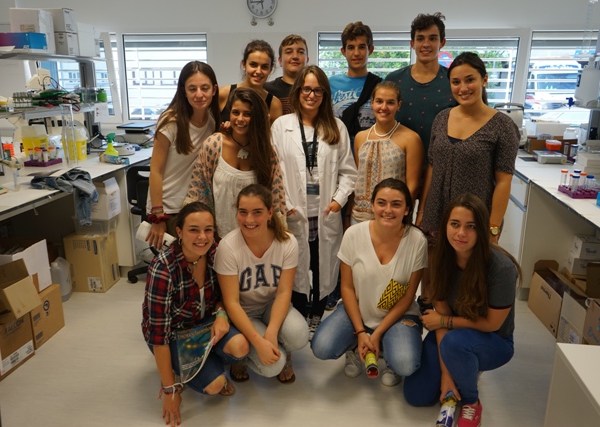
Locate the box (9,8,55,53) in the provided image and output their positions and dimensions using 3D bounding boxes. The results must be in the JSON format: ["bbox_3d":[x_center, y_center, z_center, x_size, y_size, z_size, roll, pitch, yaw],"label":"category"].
[{"bbox_3d":[-2.185,-1.488,4.090,0.227,0.335,0.212,0,15,-1],"label":"box"}]

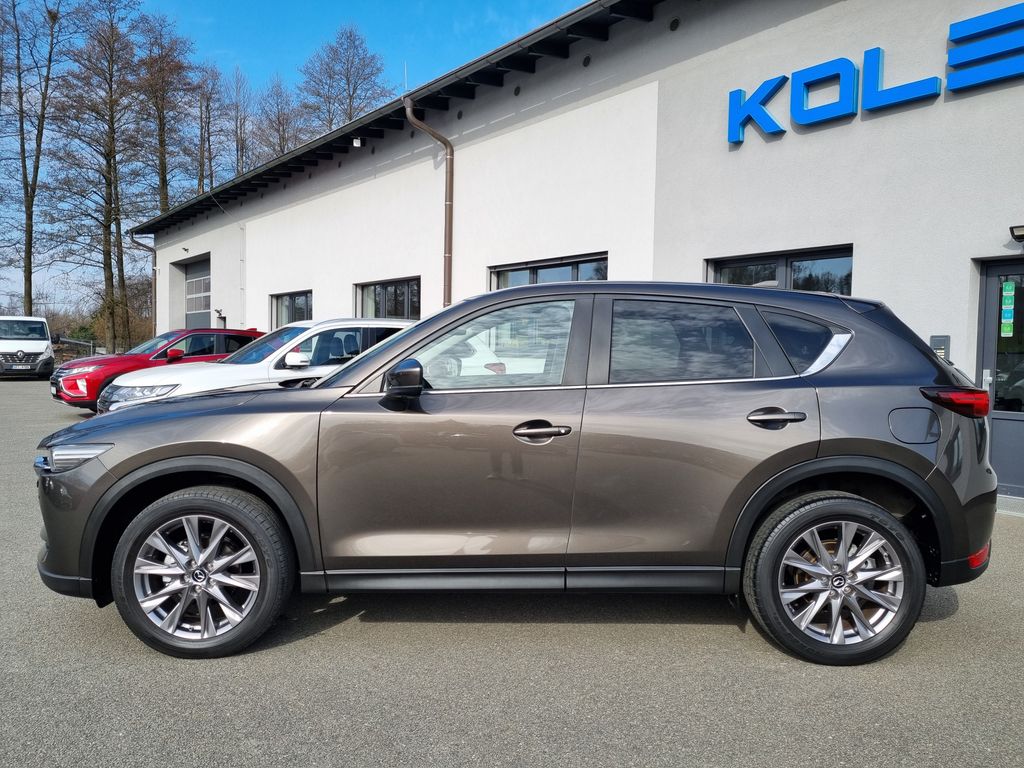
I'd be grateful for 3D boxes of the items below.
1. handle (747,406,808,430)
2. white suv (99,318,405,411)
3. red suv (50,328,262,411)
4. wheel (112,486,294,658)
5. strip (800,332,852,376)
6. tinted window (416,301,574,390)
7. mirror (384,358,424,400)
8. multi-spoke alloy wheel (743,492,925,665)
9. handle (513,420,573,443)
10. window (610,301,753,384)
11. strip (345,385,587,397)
[{"bbox_3d":[1.113,0.145,3.234,0.249,0.089,0.060,1,2,-1],"label":"handle"},{"bbox_3d":[-2.431,0.009,9.661,4.695,1.700,1.810,-1,3,-36],"label":"white suv"},{"bbox_3d":[-6.396,-0.282,15.056,4.405,1.685,1.805,-1,3,-40],"label":"red suv"},{"bbox_3d":[-1.307,0.789,3.289,0.730,0.720,0.235,1,2,-1],"label":"wheel"},{"bbox_3d":[1.360,-0.128,3.330,0.243,0.200,0.080,1,-6,-1],"label":"strip"},{"bbox_3d":[-0.099,-0.176,3.337,0.760,0.421,0.090,1,-10,-1],"label":"tinted window"},{"bbox_3d":[-0.433,-0.012,3.099,0.163,0.179,0.230,1,2,-1],"label":"mirror"},{"bbox_3d":[1.390,0.836,3.358,0.730,0.720,0.235,1,2,-1],"label":"multi-spoke alloy wheel"},{"bbox_3d":[0.127,0.198,3.202,0.243,0.080,0.060,1,2,-1],"label":"handle"},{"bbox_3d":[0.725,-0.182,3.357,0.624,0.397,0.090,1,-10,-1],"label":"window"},{"bbox_3d":[-0.197,0.029,3.257,1.025,0.024,0.025,-2,2,0],"label":"strip"}]

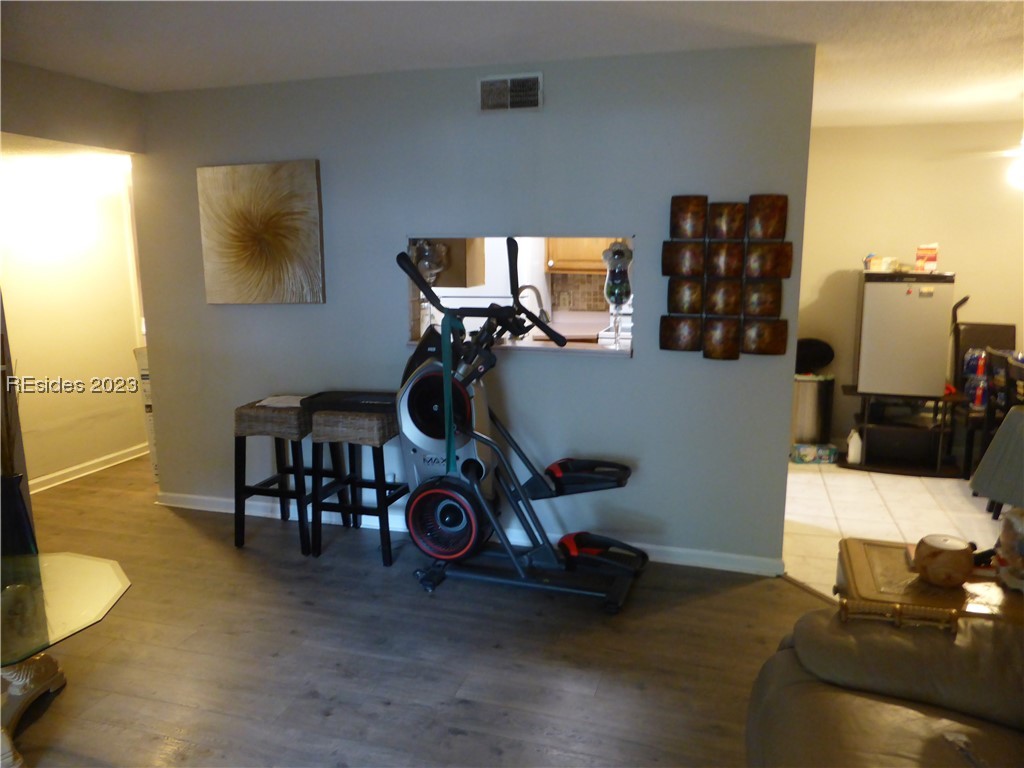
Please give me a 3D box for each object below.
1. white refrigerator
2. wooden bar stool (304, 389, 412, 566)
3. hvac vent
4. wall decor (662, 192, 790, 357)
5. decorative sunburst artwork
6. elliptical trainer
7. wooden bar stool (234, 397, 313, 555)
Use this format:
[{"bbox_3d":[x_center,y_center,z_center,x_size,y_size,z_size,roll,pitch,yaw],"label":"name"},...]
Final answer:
[{"bbox_3d":[2.776,-0.380,5.339,0.548,0.852,0.510,3,10,16],"label":"white refrigerator"},{"bbox_3d":[-0.756,0.489,3.883,0.435,0.770,0.440,3,10,16],"label":"wooden bar stool"},{"bbox_3d":[-0.013,-1.420,3.604,0.331,0.175,0.020,3,10,16],"label":"hvac vent"},{"bbox_3d":[0.984,-0.491,3.434,0.574,0.755,0.050,3,10,16],"label":"wall decor"},{"bbox_3d":[-1.399,-0.820,4.109,0.750,0.760,0.045,3,10,16],"label":"decorative sunburst artwork"},{"bbox_3d":[0.074,0.131,3.446,1.180,1.620,0.640,3,10,16],"label":"elliptical trainer"},{"bbox_3d":[-1.192,0.468,4.012,0.435,0.770,0.440,3,10,16],"label":"wooden bar stool"}]

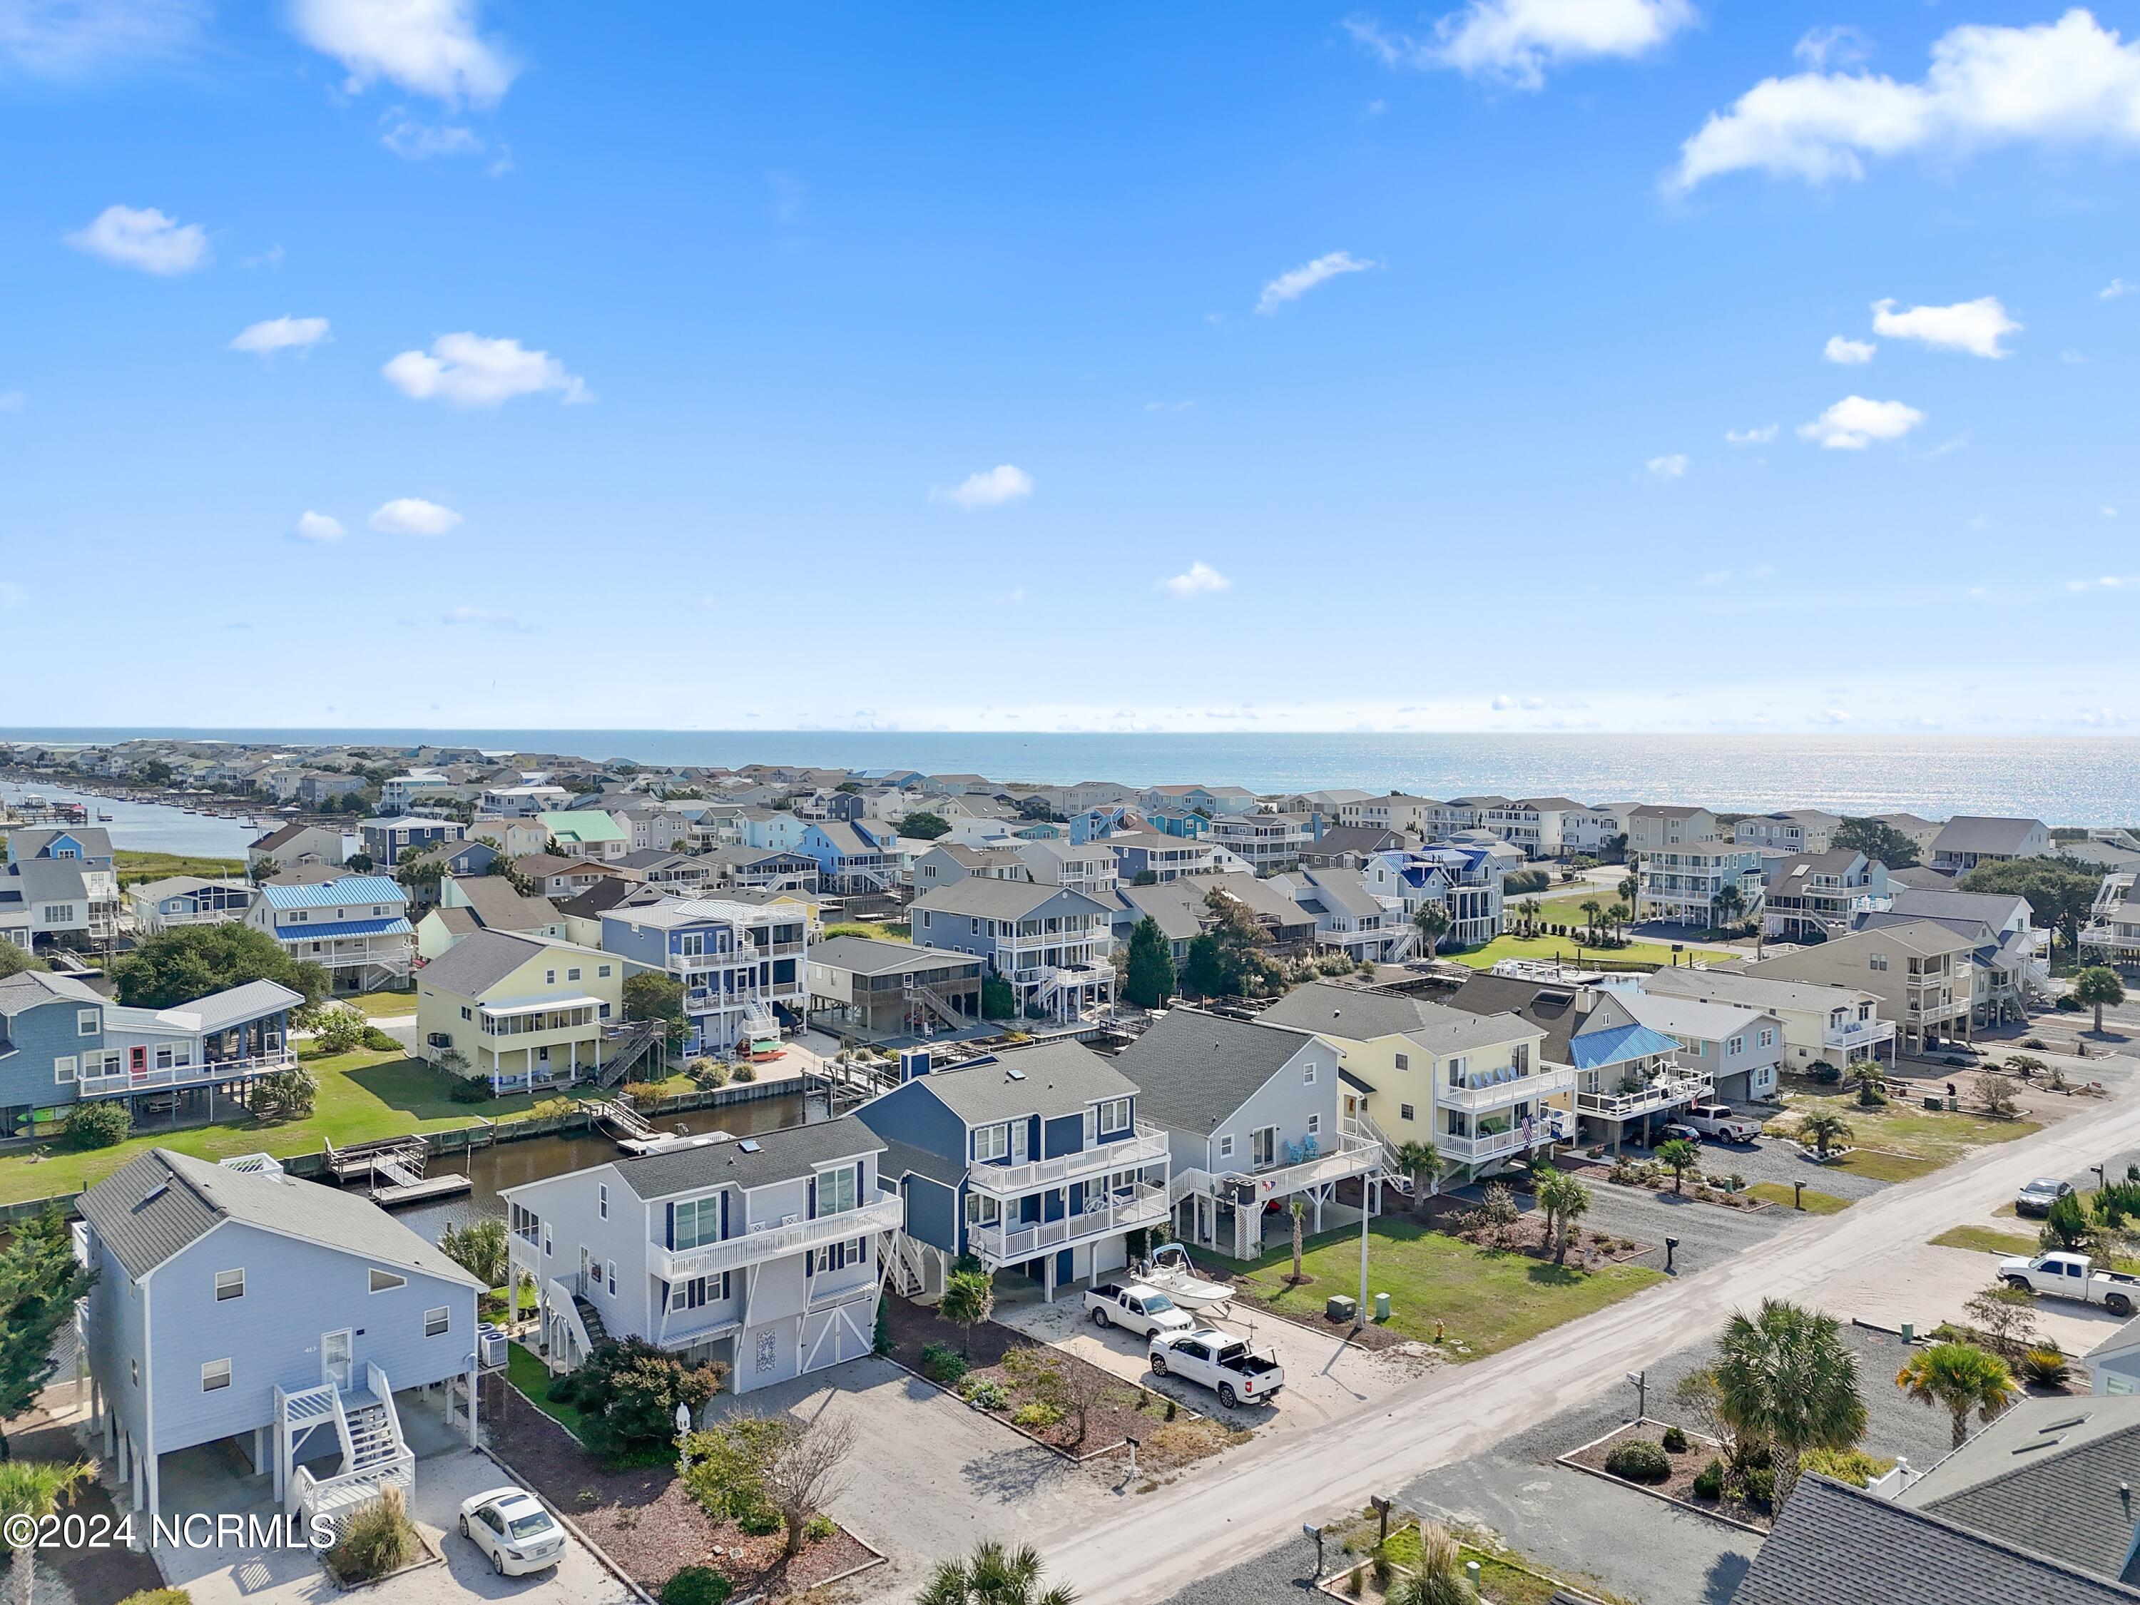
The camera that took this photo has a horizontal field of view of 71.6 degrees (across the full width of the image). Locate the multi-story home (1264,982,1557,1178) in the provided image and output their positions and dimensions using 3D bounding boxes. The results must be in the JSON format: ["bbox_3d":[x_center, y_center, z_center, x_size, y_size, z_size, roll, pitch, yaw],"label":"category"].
[{"bbox_3d":[20.599,16.856,90.755,10.700,9.400,16.600,-2,4,-39],"label":"multi-story home"}]

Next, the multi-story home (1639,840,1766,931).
[{"bbox_3d":[83.679,10.596,197.376,14.300,10.500,10.500,-2,4,-40],"label":"multi-story home"}]

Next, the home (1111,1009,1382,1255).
[{"bbox_3d":[8.113,17.248,81.013,10.700,9.500,14.100,-2,4,-41],"label":"home"}]

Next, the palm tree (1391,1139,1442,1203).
[{"bbox_3d":[19.131,20.287,81.125,2.800,3.500,2.800,0,3,0],"label":"palm tree"}]

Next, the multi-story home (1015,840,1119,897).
[{"bbox_3d":[-0.487,10.328,207.885,10.400,10.500,11.300,-2,4,-39],"label":"multi-story home"}]

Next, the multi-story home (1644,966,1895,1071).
[{"bbox_3d":[55.746,17.334,118.780,9.200,6.300,16.400,-2,4,-39],"label":"multi-story home"}]

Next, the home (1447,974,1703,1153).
[{"bbox_3d":[33.690,17.020,101.130,11.100,8.900,15.800,-2,4,-37],"label":"home"}]

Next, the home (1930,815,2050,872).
[{"bbox_3d":[155.482,8.350,251.129,10.800,11.200,13.900,-2,4,-35],"label":"home"}]

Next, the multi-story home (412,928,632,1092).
[{"bbox_3d":[-42.470,15.640,116.690,12.500,9.600,18.700,-2,4,-41],"label":"multi-story home"}]

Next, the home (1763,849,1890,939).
[{"bbox_3d":[97.835,11.626,190.812,14.700,11.000,10.400,-2,4,-39],"label":"home"}]

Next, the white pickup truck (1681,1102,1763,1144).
[{"bbox_3d":[41.273,20.439,95.320,2.100,1.940,5.900,-2,3,-31],"label":"white pickup truck"}]

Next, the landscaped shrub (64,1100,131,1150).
[{"bbox_3d":[-61.315,20.241,93.499,3.700,2.800,3.300,0,3,0],"label":"landscaped shrub"}]

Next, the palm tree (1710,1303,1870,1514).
[{"bbox_3d":[24.143,20.404,49.853,4.700,7.410,4.600,0,3,0],"label":"palm tree"}]

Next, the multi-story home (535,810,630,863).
[{"bbox_3d":[-90.520,7.190,272.980,12.900,10.500,14.500,-2,4,-41],"label":"multi-story home"}]

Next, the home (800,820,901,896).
[{"bbox_3d":[-35.159,8.594,236.560,12.200,10.900,12.400,-2,4,-43],"label":"home"}]

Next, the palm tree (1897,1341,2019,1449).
[{"bbox_3d":[31.226,21.225,52.025,4.100,4.600,4.000,-2,4,-42],"label":"palm tree"}]

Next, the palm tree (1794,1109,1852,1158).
[{"bbox_3d":[46.397,20.302,91.328,3.500,2.650,3.500,-2,4,-40],"label":"palm tree"}]

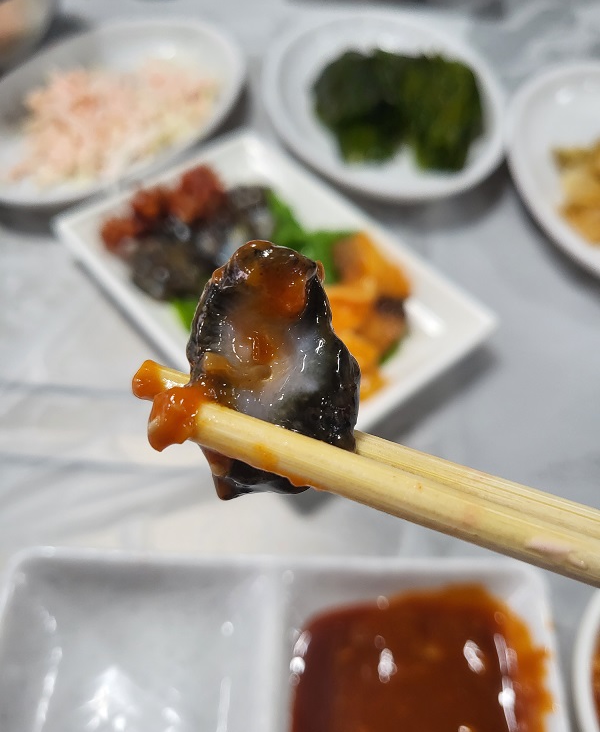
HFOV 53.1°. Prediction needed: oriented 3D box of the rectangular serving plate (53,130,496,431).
[{"bbox_3d":[-0.017,-0.034,0.250,0.107,0.022,0.156,-34,62,-22],"label":"rectangular serving plate"}]

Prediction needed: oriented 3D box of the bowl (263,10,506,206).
[{"bbox_3d":[0.043,-0.138,0.323,0.123,0.023,0.173,-5,55,-4],"label":"bowl"}]

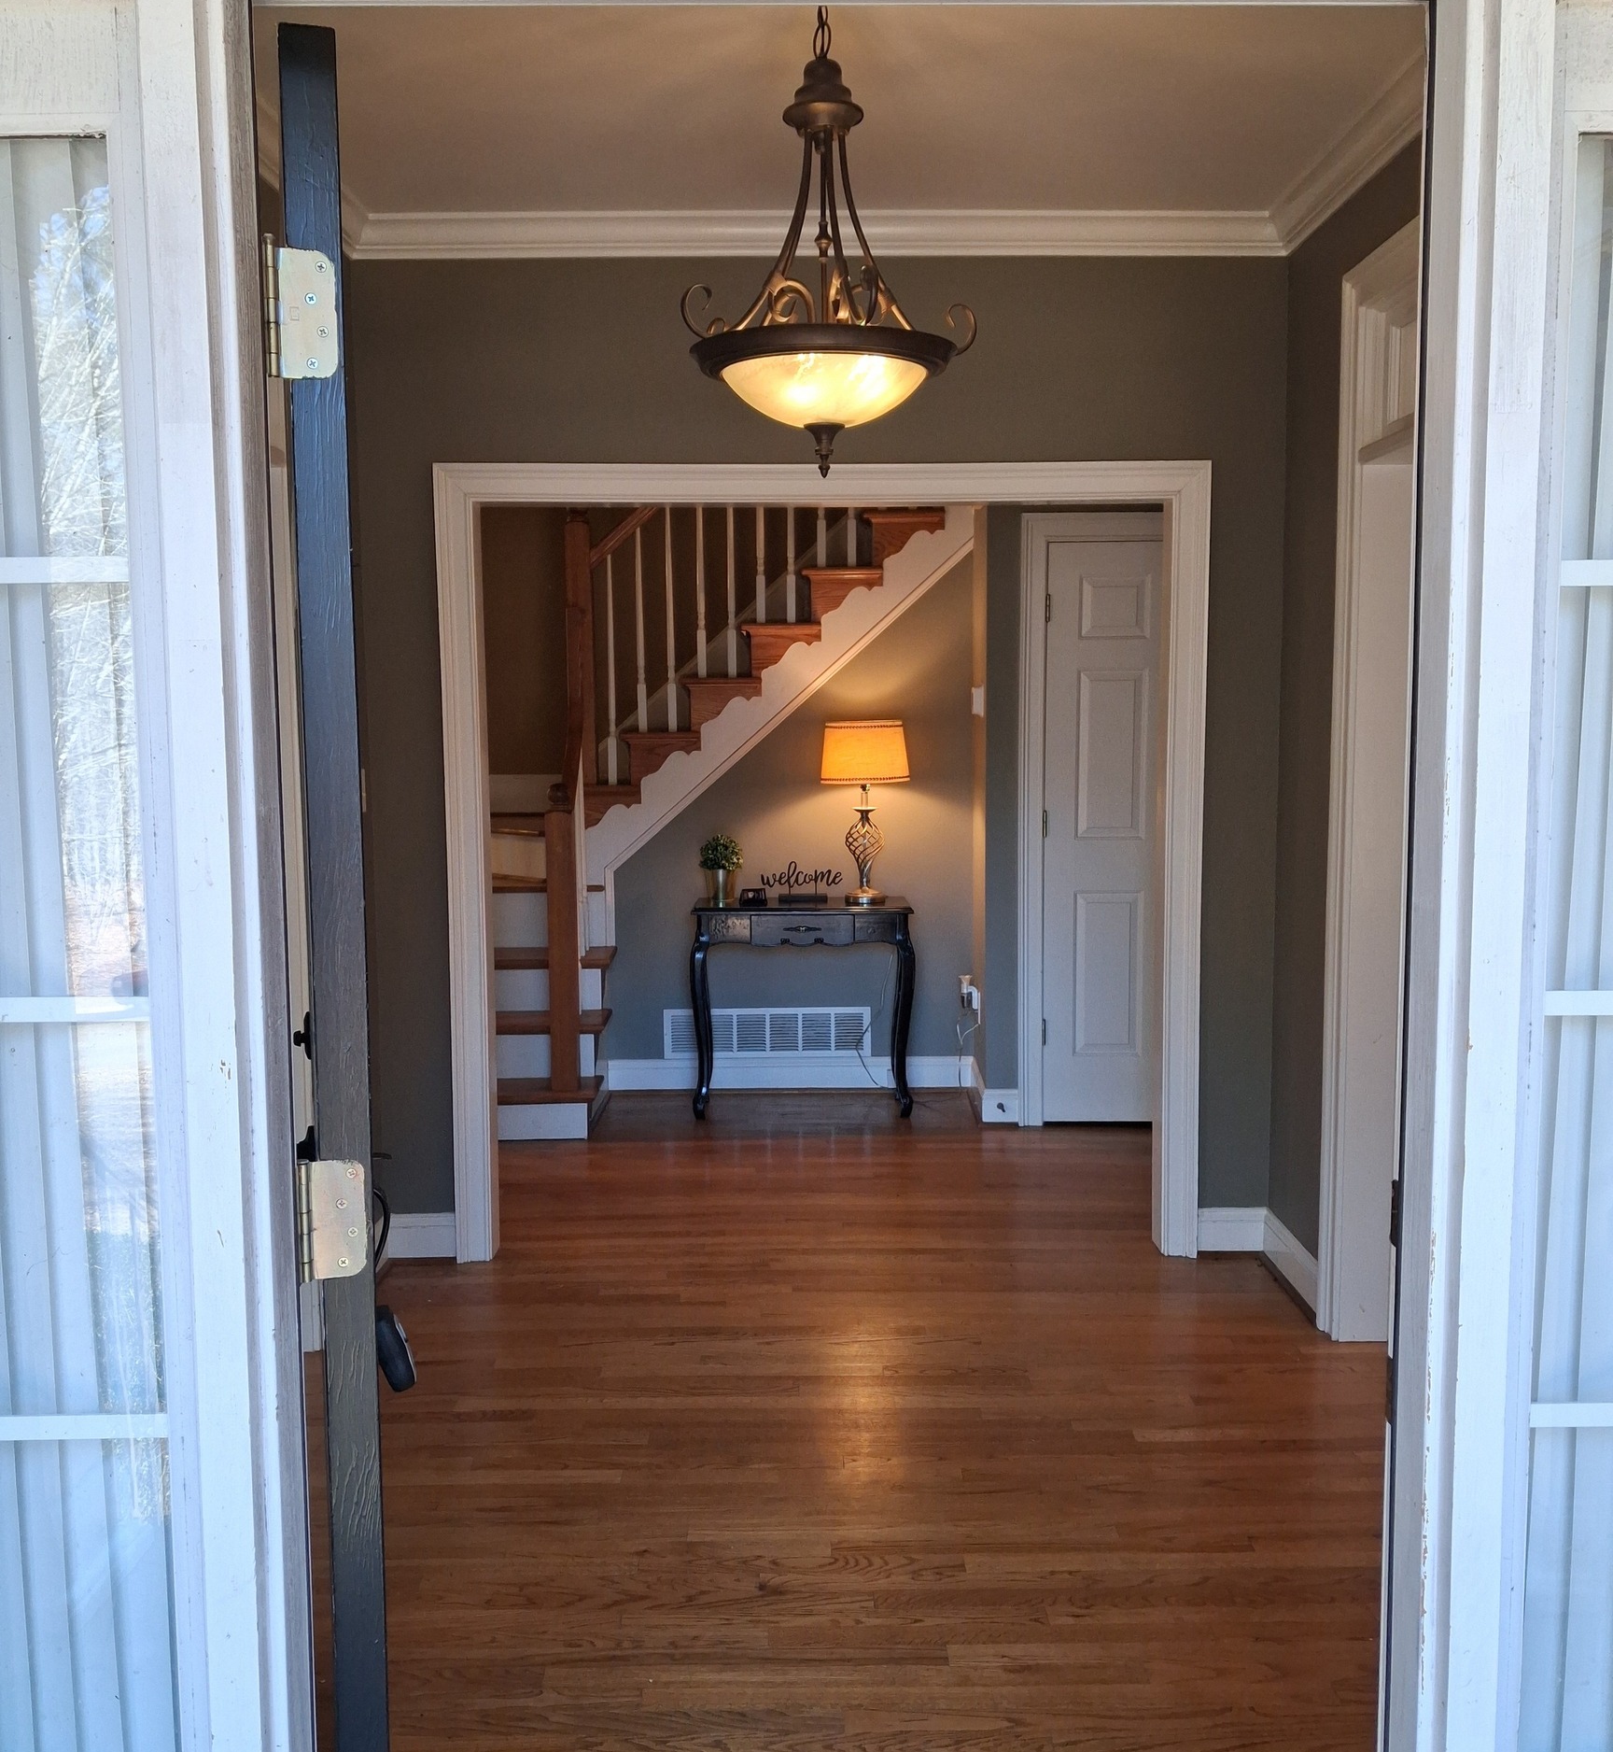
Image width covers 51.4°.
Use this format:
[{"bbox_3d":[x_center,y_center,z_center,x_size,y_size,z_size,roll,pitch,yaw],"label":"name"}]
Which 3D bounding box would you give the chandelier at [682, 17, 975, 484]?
[{"bbox_3d":[0.030,-1.073,2.787,0.490,0.805,0.490,0,6,0],"label":"chandelier"}]

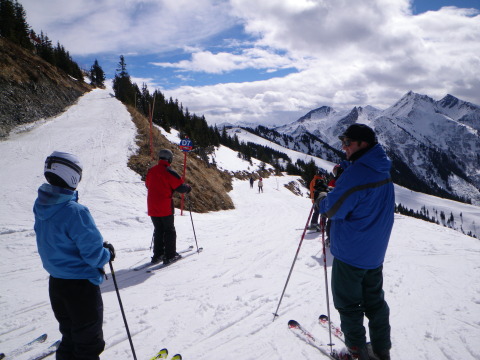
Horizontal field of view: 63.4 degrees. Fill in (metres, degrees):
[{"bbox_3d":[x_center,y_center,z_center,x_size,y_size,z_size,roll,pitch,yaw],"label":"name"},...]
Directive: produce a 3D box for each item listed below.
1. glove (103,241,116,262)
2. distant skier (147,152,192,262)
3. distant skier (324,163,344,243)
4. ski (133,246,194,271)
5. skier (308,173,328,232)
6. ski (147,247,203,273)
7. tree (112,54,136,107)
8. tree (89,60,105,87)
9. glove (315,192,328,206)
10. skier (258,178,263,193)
[{"bbox_3d":[-0.857,0.469,2.550,0.120,0.150,0.100,-2,3,-37],"label":"glove"},{"bbox_3d":[-1.107,0.419,6.100,0.680,1.780,0.580,1,3,22],"label":"distant skier"},{"bbox_3d":[2.059,0.538,8.200,0.580,1.720,0.600,0,3,3],"label":"distant skier"},{"bbox_3d":[-1.185,1.260,6.360,0.110,0.090,1.700,0,0,23],"label":"ski"},{"bbox_3d":[2.313,0.611,11.300,0.580,1.700,0.600,0,3,-3],"label":"skier"},{"bbox_3d":[-0.986,1.260,6.220,0.110,0.090,1.700,0,0,23],"label":"ski"},{"bbox_3d":[-23.796,-20.500,80.000,5.000,10.700,5.000,0,3,0],"label":"tree"},{"bbox_3d":[-42.499,-31.837,115.000,4.600,8.300,4.600,0,3,0],"label":"tree"},{"bbox_3d":[0.640,0.153,3.050,0.150,0.130,0.110,2,3,30],"label":"glove"},{"bbox_3d":[2.323,0.646,44.000,0.600,1.720,0.500,0,3,3],"label":"skier"}]

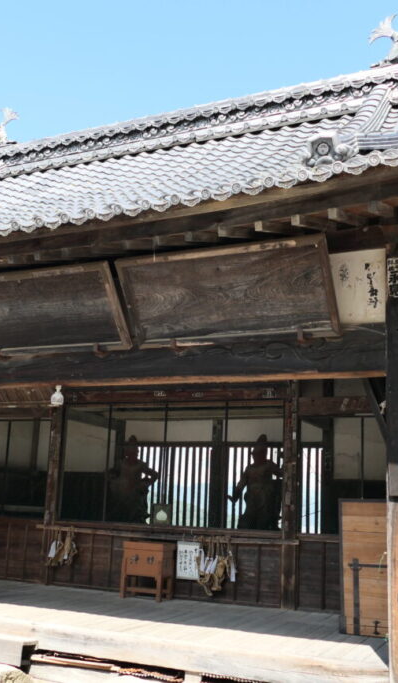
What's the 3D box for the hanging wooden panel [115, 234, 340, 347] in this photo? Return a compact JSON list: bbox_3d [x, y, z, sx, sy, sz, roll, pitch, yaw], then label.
[{"bbox_3d":[0.232,-0.420,6.495,2.031,0.891,0.098,-3,19,24],"label":"hanging wooden panel"}]

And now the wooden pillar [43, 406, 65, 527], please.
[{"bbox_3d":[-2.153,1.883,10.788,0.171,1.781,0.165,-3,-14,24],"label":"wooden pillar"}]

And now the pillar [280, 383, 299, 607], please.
[{"bbox_3d":[1.208,1.971,9.242,0.177,2.830,0.171,-3,-14,24],"label":"pillar"}]

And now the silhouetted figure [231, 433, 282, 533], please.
[{"bbox_3d":[0.719,1.974,8.744,0.676,1.635,0.414,-3,-14,25],"label":"silhouetted figure"}]

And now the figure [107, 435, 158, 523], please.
[{"bbox_3d":[-0.894,2.069,9.481,0.632,1.635,0.414,-3,-14,25],"label":"figure"}]

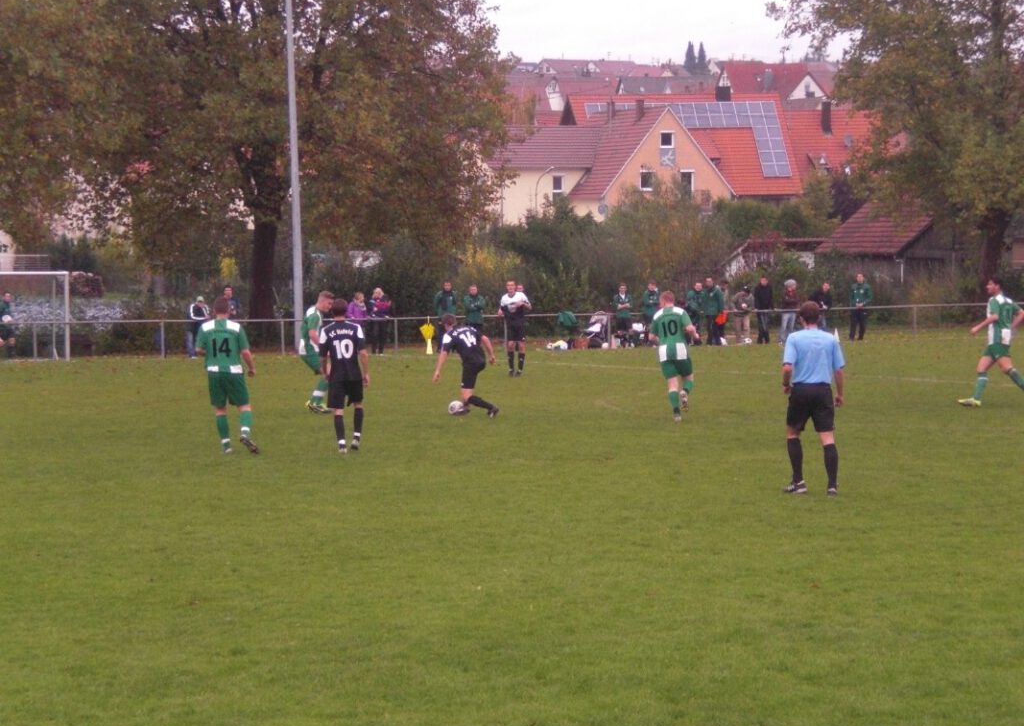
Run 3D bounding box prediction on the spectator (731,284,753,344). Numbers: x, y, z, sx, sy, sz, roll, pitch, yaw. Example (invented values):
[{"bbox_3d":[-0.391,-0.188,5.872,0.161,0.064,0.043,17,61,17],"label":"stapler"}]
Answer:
[{"bbox_3d":[6.213,-1.320,90.500,0.600,1.594,0.480,-1,2,0],"label":"spectator"}]

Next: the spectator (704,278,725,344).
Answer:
[{"bbox_3d":[5.280,-1.356,88.800,0.520,1.800,0.380,-1,2,14],"label":"spectator"}]

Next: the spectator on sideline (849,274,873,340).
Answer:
[{"bbox_3d":[9.301,-1.503,90.000,0.580,1.804,0.380,0,2,7],"label":"spectator on sideline"}]

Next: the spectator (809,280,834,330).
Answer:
[{"bbox_3d":[8.292,-1.367,90.500,0.620,1.597,0.450,-1,2,-6],"label":"spectator"}]

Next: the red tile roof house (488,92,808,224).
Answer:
[{"bbox_3d":[9.431,-13.646,233.000,18.000,10.300,14.500,-2,2,-20],"label":"red tile roof house"}]

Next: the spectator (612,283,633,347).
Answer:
[{"bbox_3d":[2.946,-1.254,89.500,0.530,1.701,0.380,0,2,3],"label":"spectator"}]

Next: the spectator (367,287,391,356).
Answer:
[{"bbox_3d":[-3.411,-1.061,86.500,0.600,1.737,0.500,-1,2,-11],"label":"spectator"}]

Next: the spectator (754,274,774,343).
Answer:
[{"bbox_3d":[6.649,-1.396,88.800,0.500,1.790,0.360,-1,2,6],"label":"spectator"}]

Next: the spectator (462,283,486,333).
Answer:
[{"bbox_3d":[-0.960,-1.176,88.000,0.560,1.777,0.380,-1,2,2],"label":"spectator"}]

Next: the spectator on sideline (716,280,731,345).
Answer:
[{"bbox_3d":[5.694,-1.356,91.000,0.500,1.660,0.380,0,2,9],"label":"spectator on sideline"}]

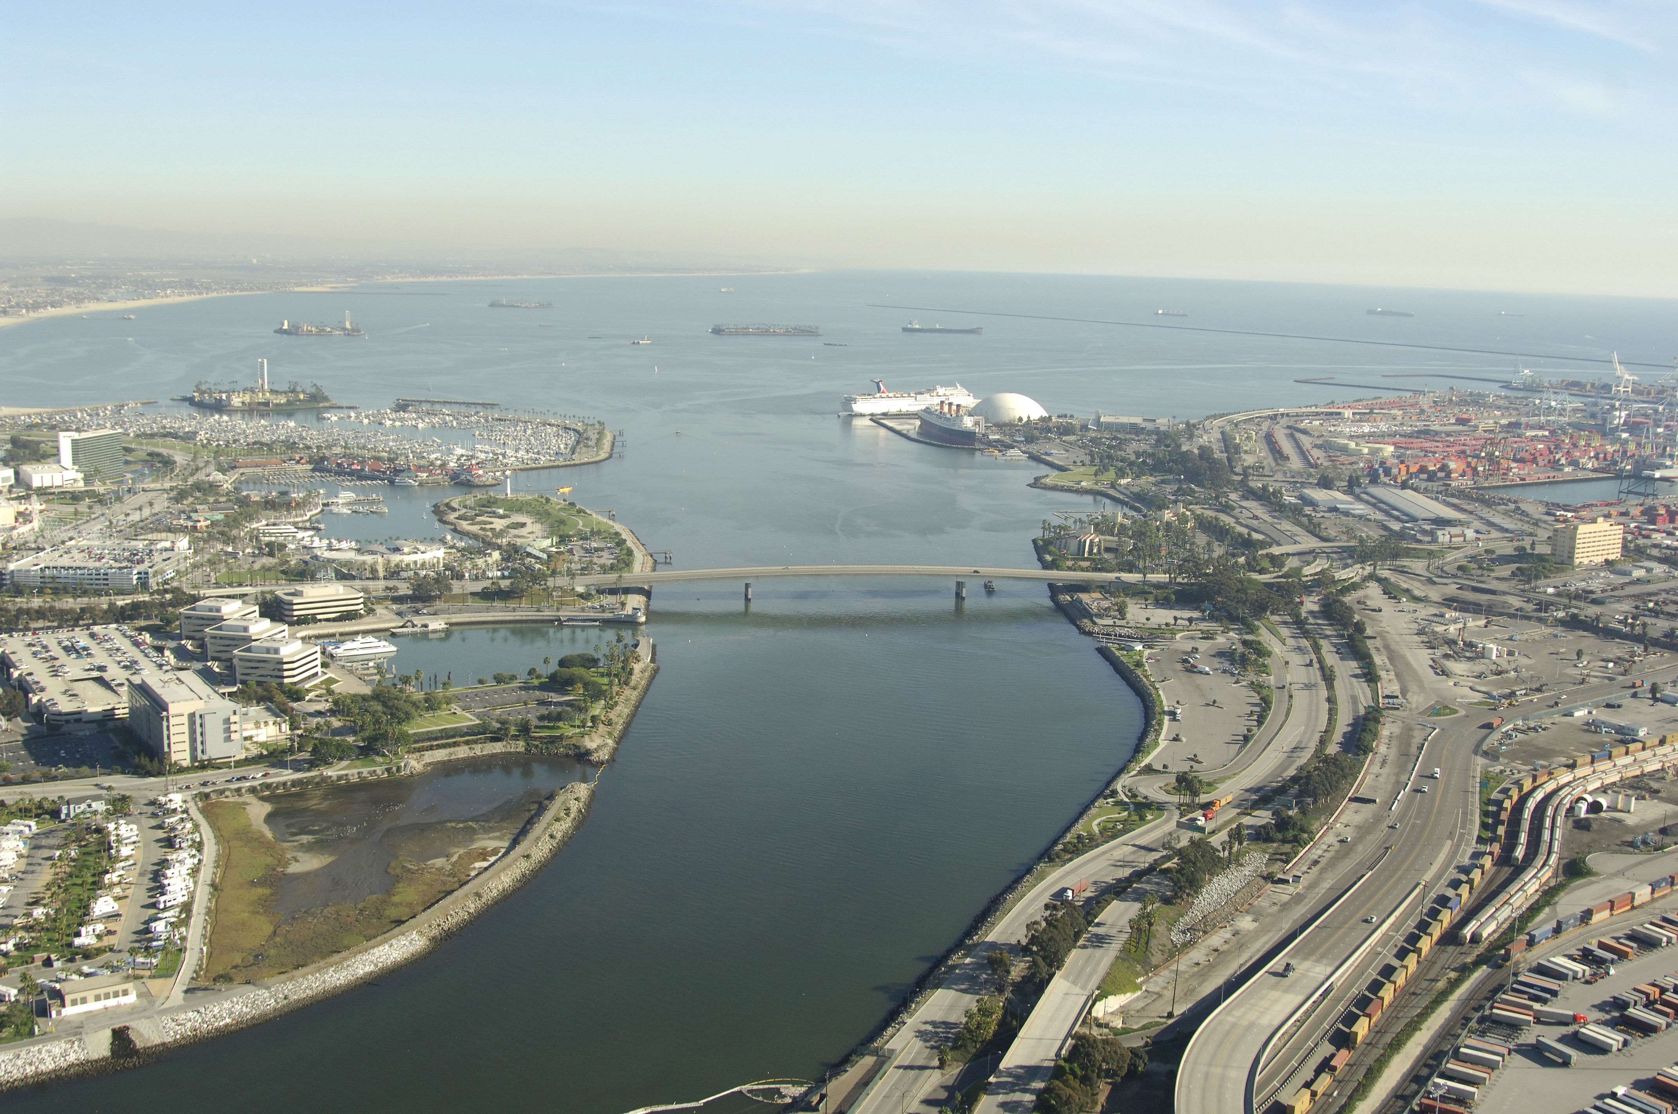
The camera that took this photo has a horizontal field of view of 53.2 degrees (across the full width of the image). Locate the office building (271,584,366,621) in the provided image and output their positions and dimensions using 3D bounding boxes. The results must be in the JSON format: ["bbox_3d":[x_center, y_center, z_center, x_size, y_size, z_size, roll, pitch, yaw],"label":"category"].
[{"bbox_3d":[-340.251,29.887,1096.360,50.500,20.500,34.500,-5,12,-34],"label":"office building"}]

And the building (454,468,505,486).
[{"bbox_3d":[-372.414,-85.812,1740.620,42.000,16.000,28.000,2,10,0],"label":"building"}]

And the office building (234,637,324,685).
[{"bbox_3d":[-314.680,58.170,938.330,37.000,20.000,33.000,5,11,13],"label":"office building"}]

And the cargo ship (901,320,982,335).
[{"bbox_3d":[338.870,-751.310,5481.860,267.000,40.000,43.000,0,11,-11],"label":"cargo ship"}]

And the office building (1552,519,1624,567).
[{"bbox_3d":[669.220,-14.320,1496.550,75.000,35.000,22.000,-5,13,-36],"label":"office building"}]

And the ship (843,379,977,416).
[{"bbox_3d":[127.613,-264.302,2738.035,260.600,52.000,33.000,-4,12,-31],"label":"ship"}]

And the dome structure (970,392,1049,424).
[{"bbox_3d":[265.070,-231.590,2586.580,126.500,40.000,126.500,2,10,0],"label":"dome structure"}]

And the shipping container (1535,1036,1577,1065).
[{"bbox_3d":[229.619,158.321,536.531,2.500,2.800,12.600,-4,12,-28],"label":"shipping container"}]

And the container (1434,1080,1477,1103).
[{"bbox_3d":[187.910,162.470,510.970,12.190,2.750,2.440,8,12,29],"label":"container"}]

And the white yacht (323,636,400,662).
[{"bbox_3d":[-287.040,54.070,1011.160,39.000,10.000,8.500,-2,11,-21],"label":"white yacht"}]

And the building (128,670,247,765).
[{"bbox_3d":[-318.317,77.233,815.760,35.000,29.000,77.000,-5,12,-34],"label":"building"}]

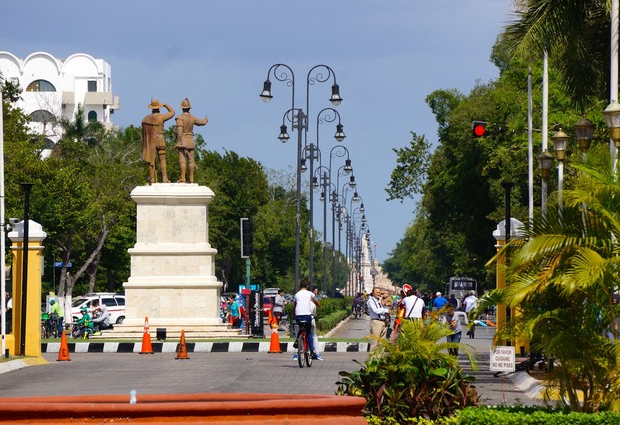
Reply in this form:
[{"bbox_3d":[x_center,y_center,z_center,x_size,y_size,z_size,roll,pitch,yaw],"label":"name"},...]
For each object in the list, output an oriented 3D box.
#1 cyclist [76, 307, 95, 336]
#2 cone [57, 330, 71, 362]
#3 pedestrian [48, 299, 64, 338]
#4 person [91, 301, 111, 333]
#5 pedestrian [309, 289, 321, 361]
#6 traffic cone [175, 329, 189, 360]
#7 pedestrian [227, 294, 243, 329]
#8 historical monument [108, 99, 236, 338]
[{"bbox_3d":[-7.191,3.518,178.000,0.850,1.180,0.500,0,-1,-26],"label":"cyclist"},{"bbox_3d":[-5.668,3.057,128.000,0.340,0.700,0.340,0,-1,0],"label":"cone"},{"bbox_3d":[-8.422,3.527,185.000,0.480,1.360,0.500,0,-1,18],"label":"pedestrian"},{"bbox_3d":[-7.221,3.749,192.000,0.750,1.200,0.500,0,-1,-12],"label":"person"},{"bbox_3d":[0.035,2.647,131.000,0.550,1.690,0.500,0,-1,22],"label":"pedestrian"},{"bbox_3d":[-3.044,3.169,132.800,0.340,0.700,0.340,0,-1,0],"label":"traffic cone"},{"bbox_3d":[-2.409,3.358,178.000,0.420,1.500,0.460,1,-1,-35],"label":"pedestrian"},{"bbox_3d":[-4.052,0.160,162.000,4.400,7.000,4.200,0,-1,1],"label":"historical monument"}]

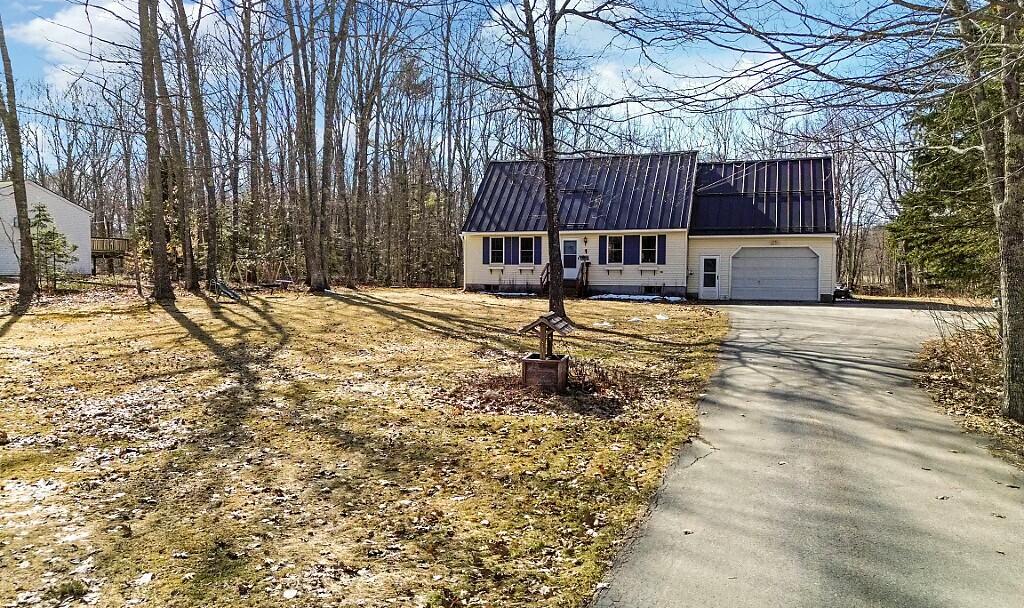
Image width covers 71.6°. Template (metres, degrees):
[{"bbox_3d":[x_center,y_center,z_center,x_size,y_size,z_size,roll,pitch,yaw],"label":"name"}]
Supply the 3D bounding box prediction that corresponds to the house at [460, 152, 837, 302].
[{"bbox_3d":[7.404,-4.342,38.993,18.400,7.750,8.800,1,4,19],"label":"house"}]

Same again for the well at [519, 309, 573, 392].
[{"bbox_3d":[0.601,0.814,12.050,0.780,1.270,0.900,1,4,16],"label":"well"}]

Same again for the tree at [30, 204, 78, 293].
[{"bbox_3d":[-23.844,-2.922,36.860,2.400,4.550,2.400,0,4,0],"label":"tree"}]

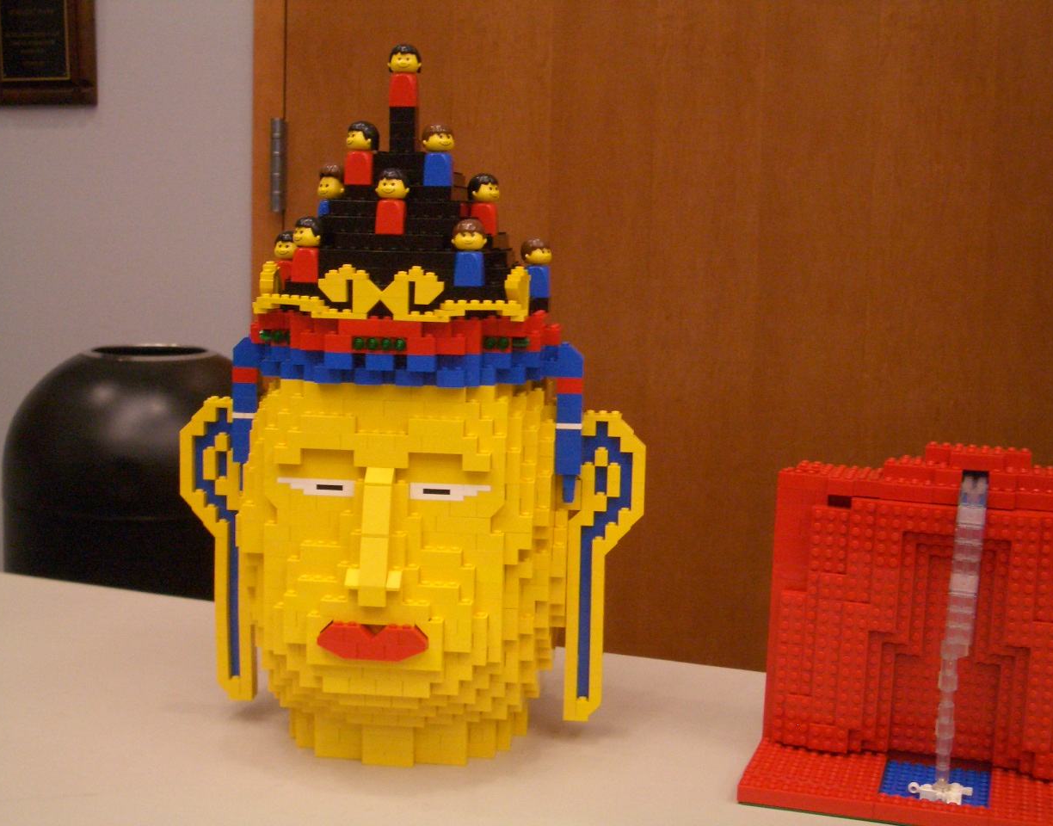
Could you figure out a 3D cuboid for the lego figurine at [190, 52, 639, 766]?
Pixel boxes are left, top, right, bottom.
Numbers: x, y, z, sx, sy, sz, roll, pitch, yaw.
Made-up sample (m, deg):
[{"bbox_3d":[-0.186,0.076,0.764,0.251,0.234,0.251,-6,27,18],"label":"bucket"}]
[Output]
[{"bbox_3d":[-0.075,-0.005,0.999,0.304,0.442,0.238,2,5,6],"label":"lego figurine"}]

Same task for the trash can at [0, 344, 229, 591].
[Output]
[{"bbox_3d":[-0.454,0.387,1.874,0.329,0.920,0.329,2,5,0],"label":"trash can"}]

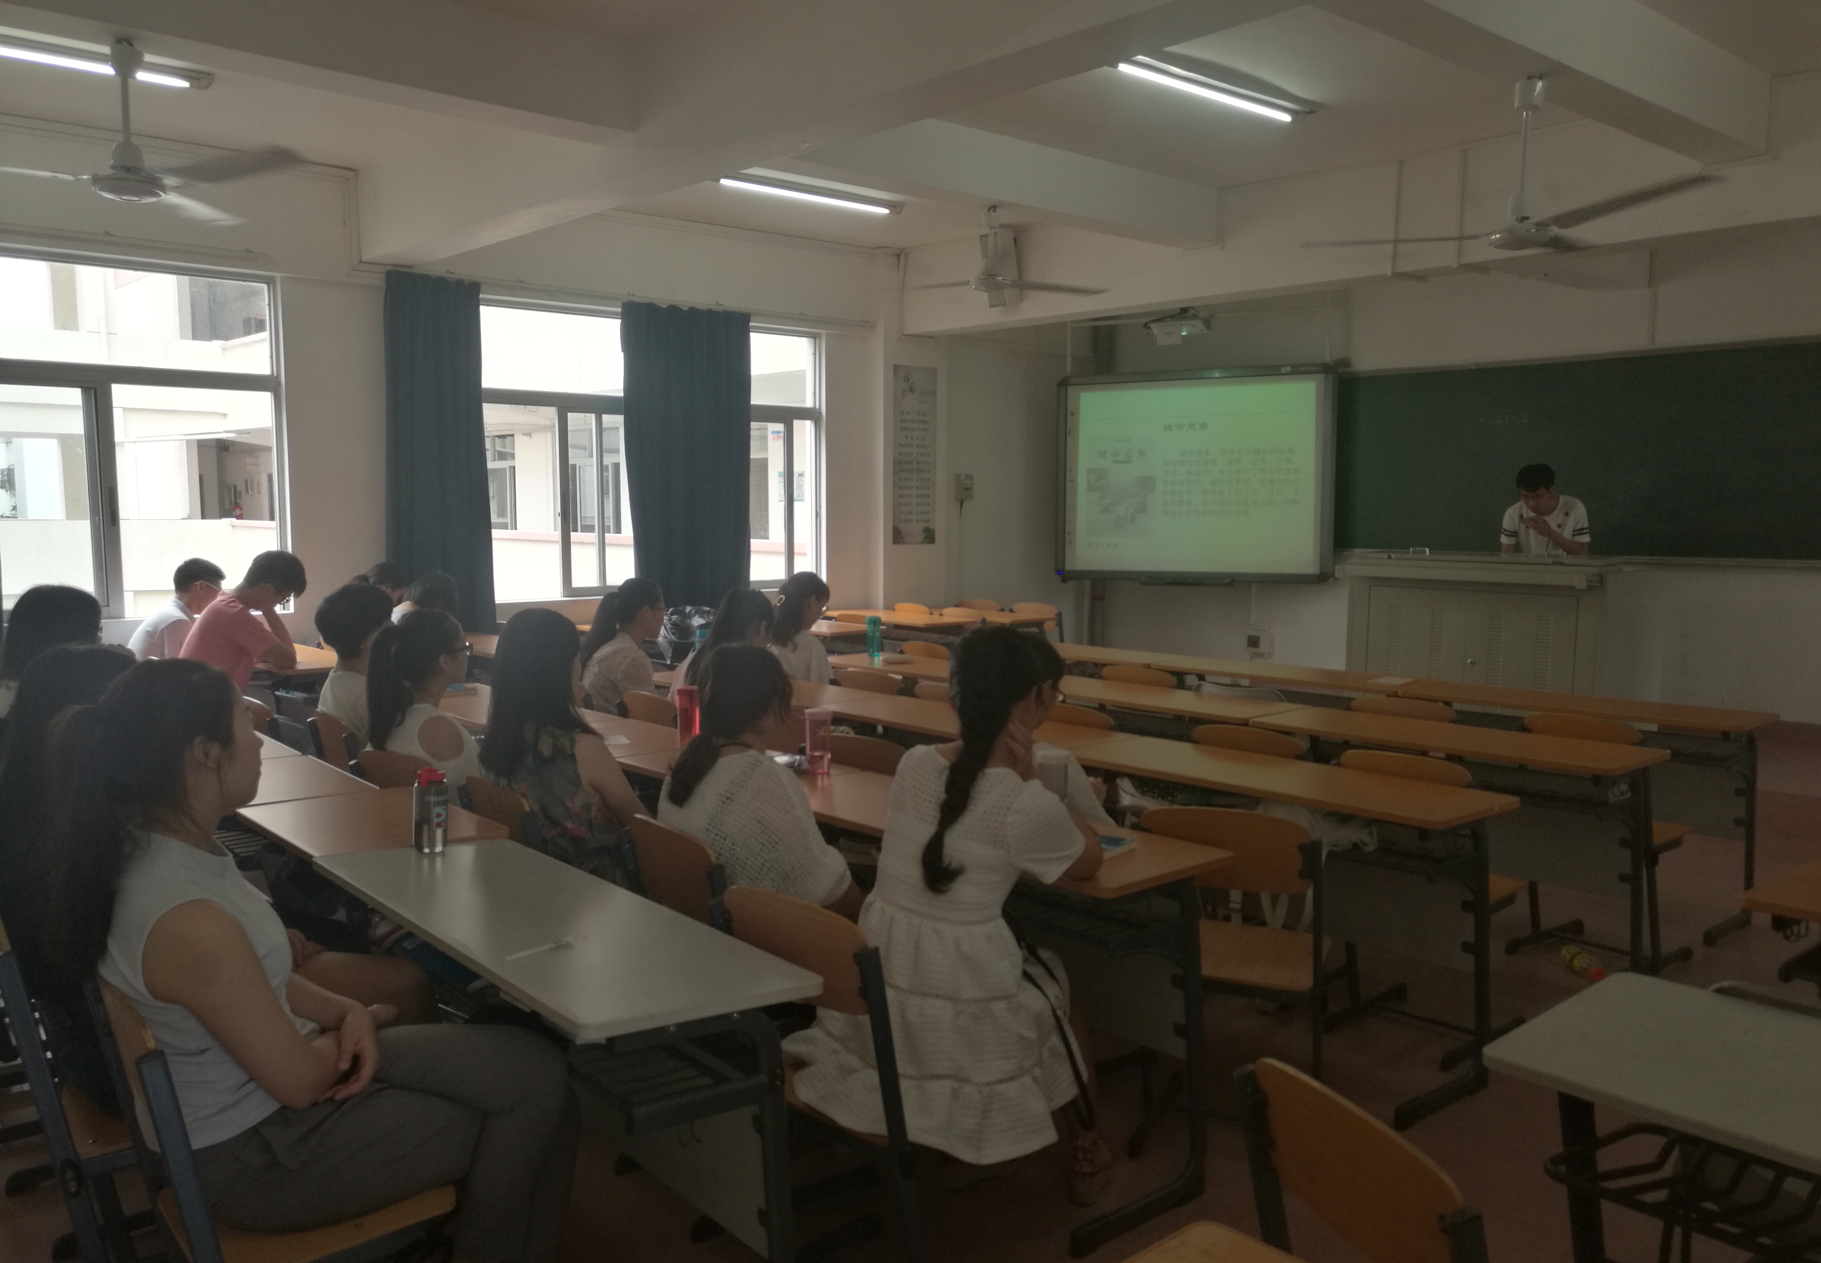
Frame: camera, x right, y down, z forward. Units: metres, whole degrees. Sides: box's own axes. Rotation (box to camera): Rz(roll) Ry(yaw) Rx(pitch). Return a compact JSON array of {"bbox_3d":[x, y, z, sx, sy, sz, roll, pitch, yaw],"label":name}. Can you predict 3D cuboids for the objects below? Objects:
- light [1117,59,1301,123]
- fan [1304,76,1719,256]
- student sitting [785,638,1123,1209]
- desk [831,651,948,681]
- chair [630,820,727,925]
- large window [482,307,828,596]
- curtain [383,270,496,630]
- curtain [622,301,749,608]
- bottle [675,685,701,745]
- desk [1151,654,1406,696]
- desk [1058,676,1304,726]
[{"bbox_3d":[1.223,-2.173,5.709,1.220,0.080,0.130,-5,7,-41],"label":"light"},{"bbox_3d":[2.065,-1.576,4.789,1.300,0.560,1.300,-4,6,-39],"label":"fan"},{"bbox_3d":[0.099,0.614,2.791,0.470,1.240,0.800,5,7,41],"label":"student sitting"},{"bbox_3d":[0.080,0.530,6.357,0.410,0.745,1.200,-4,7,-41],"label":"desk"},{"bbox_3d":[-0.415,0.783,3.059,0.460,0.790,0.400,-4,6,-39],"label":"chair"},{"bbox_3d":[-1.544,-1.062,8.730,2.550,1.700,0.120,-5,7,-41],"label":"large window"},{"bbox_3d":[-2.792,-1.015,8.407,0.680,2.140,0.160,-4,6,-39],"label":"curtain"},{"bbox_3d":[-1.463,-1.113,9.482,0.950,2.100,0.160,-4,6,-39],"label":"curtain"},{"bbox_3d":[-0.663,0.253,4.253,0.068,0.194,0.068,0,5,0],"label":"bottle"},{"bbox_3d":[1.639,0.551,6.194,0.410,0.745,1.200,-4,7,-41],"label":"desk"},{"bbox_3d":[0.877,0.618,5.451,0.410,0.745,1.200,-4,7,-41],"label":"desk"}]

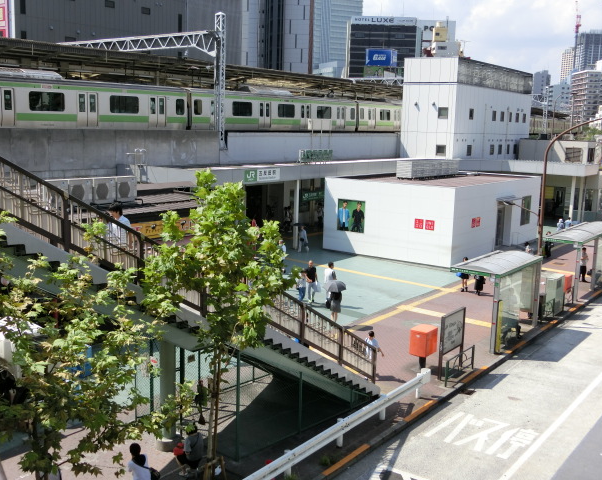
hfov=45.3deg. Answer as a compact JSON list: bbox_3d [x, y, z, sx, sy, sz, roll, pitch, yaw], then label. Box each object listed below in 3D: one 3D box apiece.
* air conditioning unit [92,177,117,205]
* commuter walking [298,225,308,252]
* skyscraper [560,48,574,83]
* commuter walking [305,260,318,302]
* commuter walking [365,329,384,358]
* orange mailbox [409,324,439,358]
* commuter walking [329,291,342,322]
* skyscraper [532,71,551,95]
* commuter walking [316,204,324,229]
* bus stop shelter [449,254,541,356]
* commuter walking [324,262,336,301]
[{"bbox_3d":[-7.189,-1.780,26.104,0.350,0.890,0.950,8,11,36],"label":"air conditioning unit"},{"bbox_3d":[0.152,-0.062,40.814,0.520,1.540,0.460,-2,10,-21],"label":"commuter walking"},{"bbox_3d":[422.947,-238.026,1139.478,24.000,120.972,24.000,-5,11,-36],"label":"skyscraper"},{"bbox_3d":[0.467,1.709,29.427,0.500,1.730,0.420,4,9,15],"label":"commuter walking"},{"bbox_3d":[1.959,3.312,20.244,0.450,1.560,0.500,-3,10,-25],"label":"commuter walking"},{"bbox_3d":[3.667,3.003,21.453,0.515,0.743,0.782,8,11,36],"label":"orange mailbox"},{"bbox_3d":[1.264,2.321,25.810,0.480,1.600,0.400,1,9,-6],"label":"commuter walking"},{"bbox_3d":[177.196,-99.159,535.249,11.500,50.600,12.000,8,11,34],"label":"skyscraper"},{"bbox_3d":[1.260,-1.538,47.800,0.500,1.750,0.420,3,9,9],"label":"commuter walking"},{"bbox_3d":[6.967,2.010,25.618,1.750,2.710,4.500,8,11,35],"label":"bus stop shelter"},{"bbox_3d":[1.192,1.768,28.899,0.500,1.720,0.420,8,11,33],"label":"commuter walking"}]

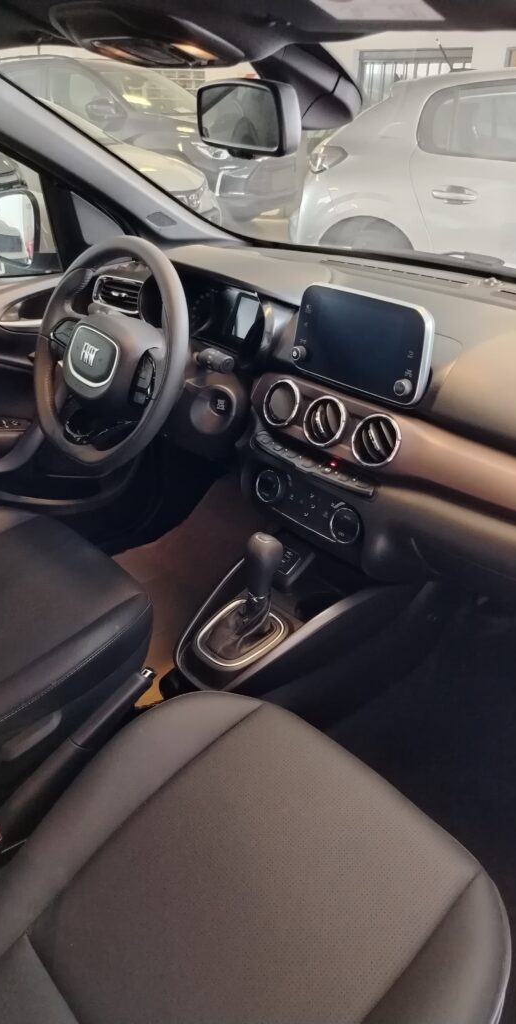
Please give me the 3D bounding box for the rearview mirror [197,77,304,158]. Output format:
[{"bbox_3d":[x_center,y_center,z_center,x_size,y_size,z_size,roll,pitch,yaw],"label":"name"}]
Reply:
[{"bbox_3d":[-0.009,-0.421,0.751,0.036,0.065,0.238,-19,34,-14],"label":"rearview mirror"}]

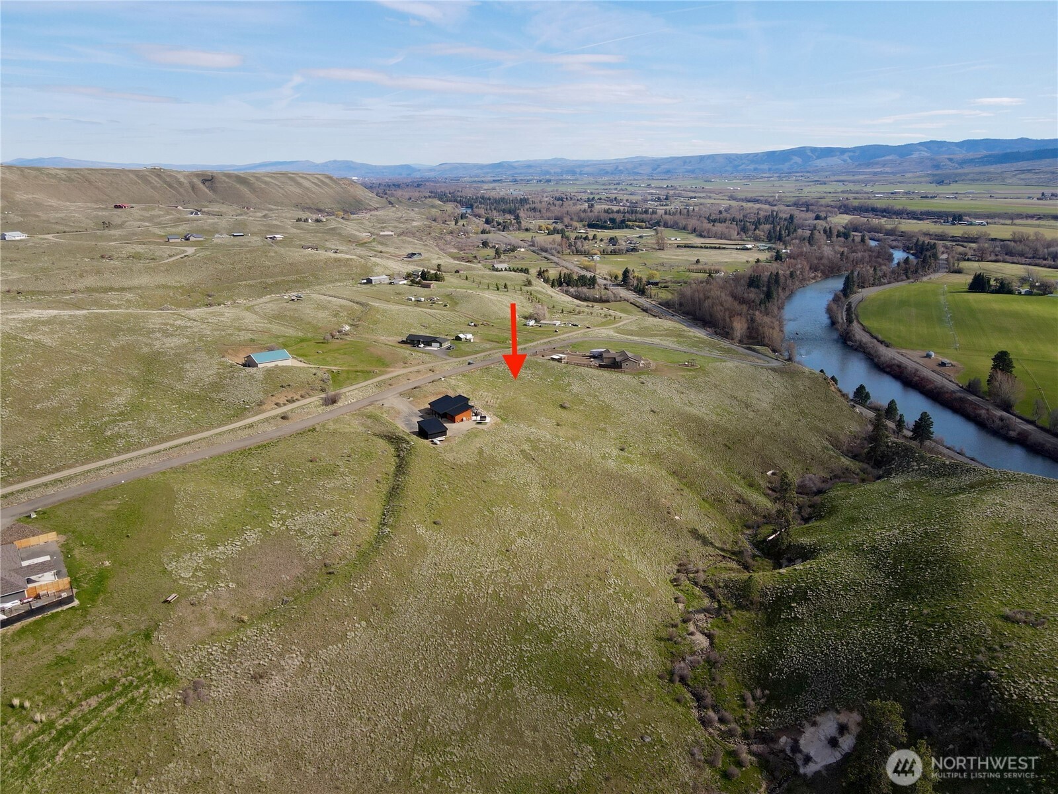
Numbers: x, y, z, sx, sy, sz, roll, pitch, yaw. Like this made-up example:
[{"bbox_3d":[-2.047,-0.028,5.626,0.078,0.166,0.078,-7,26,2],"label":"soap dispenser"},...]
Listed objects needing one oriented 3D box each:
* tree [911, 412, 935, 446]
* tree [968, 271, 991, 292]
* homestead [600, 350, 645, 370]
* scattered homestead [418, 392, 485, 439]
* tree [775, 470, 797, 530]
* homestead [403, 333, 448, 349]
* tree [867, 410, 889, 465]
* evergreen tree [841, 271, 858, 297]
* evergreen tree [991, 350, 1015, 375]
[{"bbox_3d":[223.310,18.610,416.360,13.140,21.950,13.140,0,18,0],"label":"tree"},{"bbox_3d":[580.640,-147.630,944.670,29.800,27.120,22.350,0,18,0],"label":"tree"},{"bbox_3d":[50.200,-20.760,397.680,16.000,6.300,23.000,-8,19,-24],"label":"homestead"},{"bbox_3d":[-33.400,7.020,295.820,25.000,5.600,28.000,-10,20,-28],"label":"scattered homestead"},{"bbox_3d":[85.990,34.700,245.400,7.190,22.150,7.190,0,18,0],"label":"tree"},{"bbox_3d":[-55.600,-30.670,398.010,26.000,5.000,11.500,8,19,23],"label":"homestead"},{"bbox_3d":[176.120,20.820,370.390,10.850,29.400,10.850,0,18,0],"label":"tree"},{"bbox_3d":[397.480,-139.810,908.020,20.460,34.270,17.390,0,18,0],"label":"evergreen tree"},{"bbox_3d":[339.140,-18.800,524.830,17.740,30.040,17.740,0,18,0],"label":"evergreen tree"}]

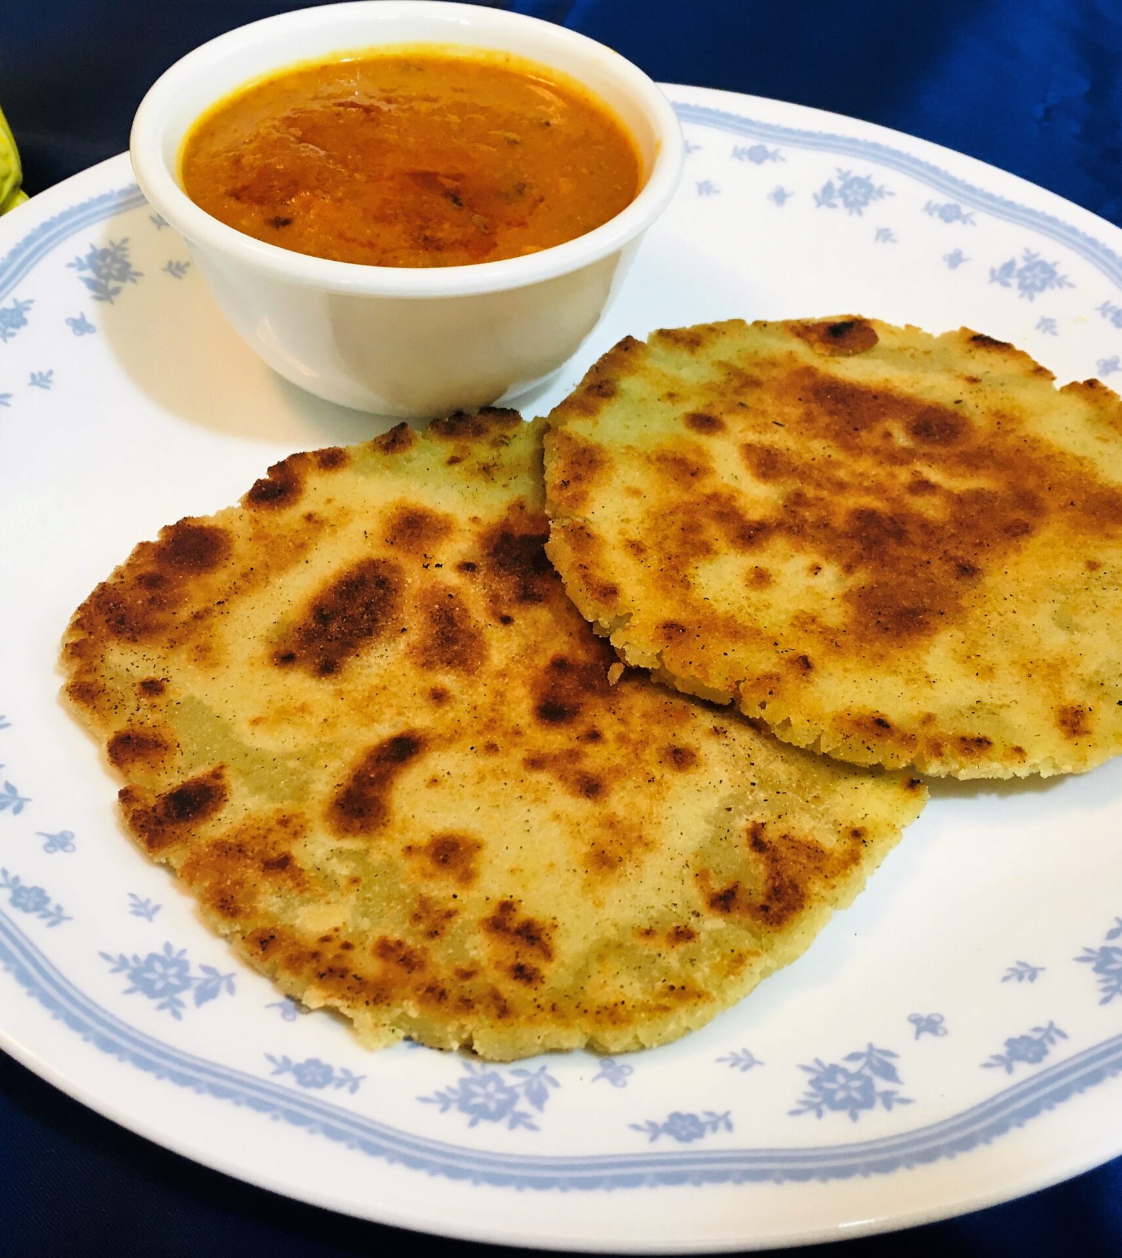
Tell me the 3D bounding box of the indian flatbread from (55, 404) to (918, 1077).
[{"bbox_3d":[-0.009,0.009,0.214,0.126,0.009,0.121,4,47,0],"label":"indian flatbread"}]

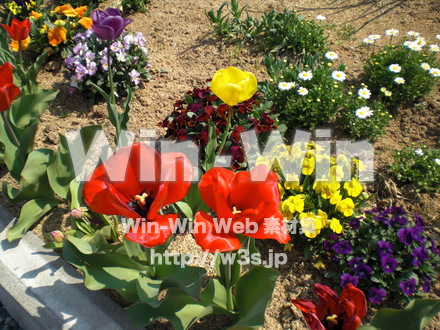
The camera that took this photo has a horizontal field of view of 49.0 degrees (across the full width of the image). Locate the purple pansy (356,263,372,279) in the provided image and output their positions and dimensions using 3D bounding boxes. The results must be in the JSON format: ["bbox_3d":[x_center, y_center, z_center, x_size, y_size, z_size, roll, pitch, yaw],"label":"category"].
[{"bbox_3d":[0.230,0.168,0.770,0.027,0.013,0.027,13,88,15],"label":"purple pansy"}]

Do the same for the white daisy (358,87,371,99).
[{"bbox_3d":[0.314,-0.158,1.050,0.030,0.010,0.030,4,70,-4],"label":"white daisy"}]

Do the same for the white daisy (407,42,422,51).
[{"bbox_3d":[0.460,-0.279,1.140,0.031,0.010,0.030,0,52,0],"label":"white daisy"}]

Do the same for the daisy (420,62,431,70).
[{"bbox_3d":[0.486,-0.232,1.140,0.025,0.010,0.025,-7,60,-7],"label":"daisy"}]

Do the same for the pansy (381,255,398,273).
[{"bbox_3d":[0.272,0.159,0.775,0.027,0.028,0.012,18,2,18],"label":"pansy"}]

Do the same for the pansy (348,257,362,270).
[{"bbox_3d":[0.233,0.169,0.830,0.025,0.026,0.011,5,10,5],"label":"pansy"}]

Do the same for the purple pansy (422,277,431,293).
[{"bbox_3d":[0.295,0.171,0.690,0.015,0.021,0.012,-21,21,-22],"label":"purple pansy"}]

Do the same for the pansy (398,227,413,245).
[{"bbox_3d":[0.334,0.128,0.870,0.028,0.031,0.012,-26,15,-24],"label":"pansy"}]

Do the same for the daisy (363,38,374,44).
[{"bbox_3d":[0.363,-0.302,1.180,0.028,0.010,0.028,0,46,0],"label":"daisy"}]

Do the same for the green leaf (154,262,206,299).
[{"bbox_3d":[-0.057,0.172,0.720,0.075,0.045,0.050,0,42,0],"label":"green leaf"}]

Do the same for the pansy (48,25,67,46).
[{"bbox_3d":[-0.439,-0.347,1.300,0.050,0.054,0.016,-4,23,-5],"label":"pansy"}]

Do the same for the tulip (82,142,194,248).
[{"bbox_3d":[-0.095,0.037,0.610,0.130,0.090,0.115,0,42,0],"label":"tulip"}]

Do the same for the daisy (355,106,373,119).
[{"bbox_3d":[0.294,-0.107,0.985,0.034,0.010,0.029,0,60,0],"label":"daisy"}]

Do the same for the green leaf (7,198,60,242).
[{"bbox_3d":[-0.326,0.097,0.845,0.045,0.028,0.105,28,49,28],"label":"green leaf"}]

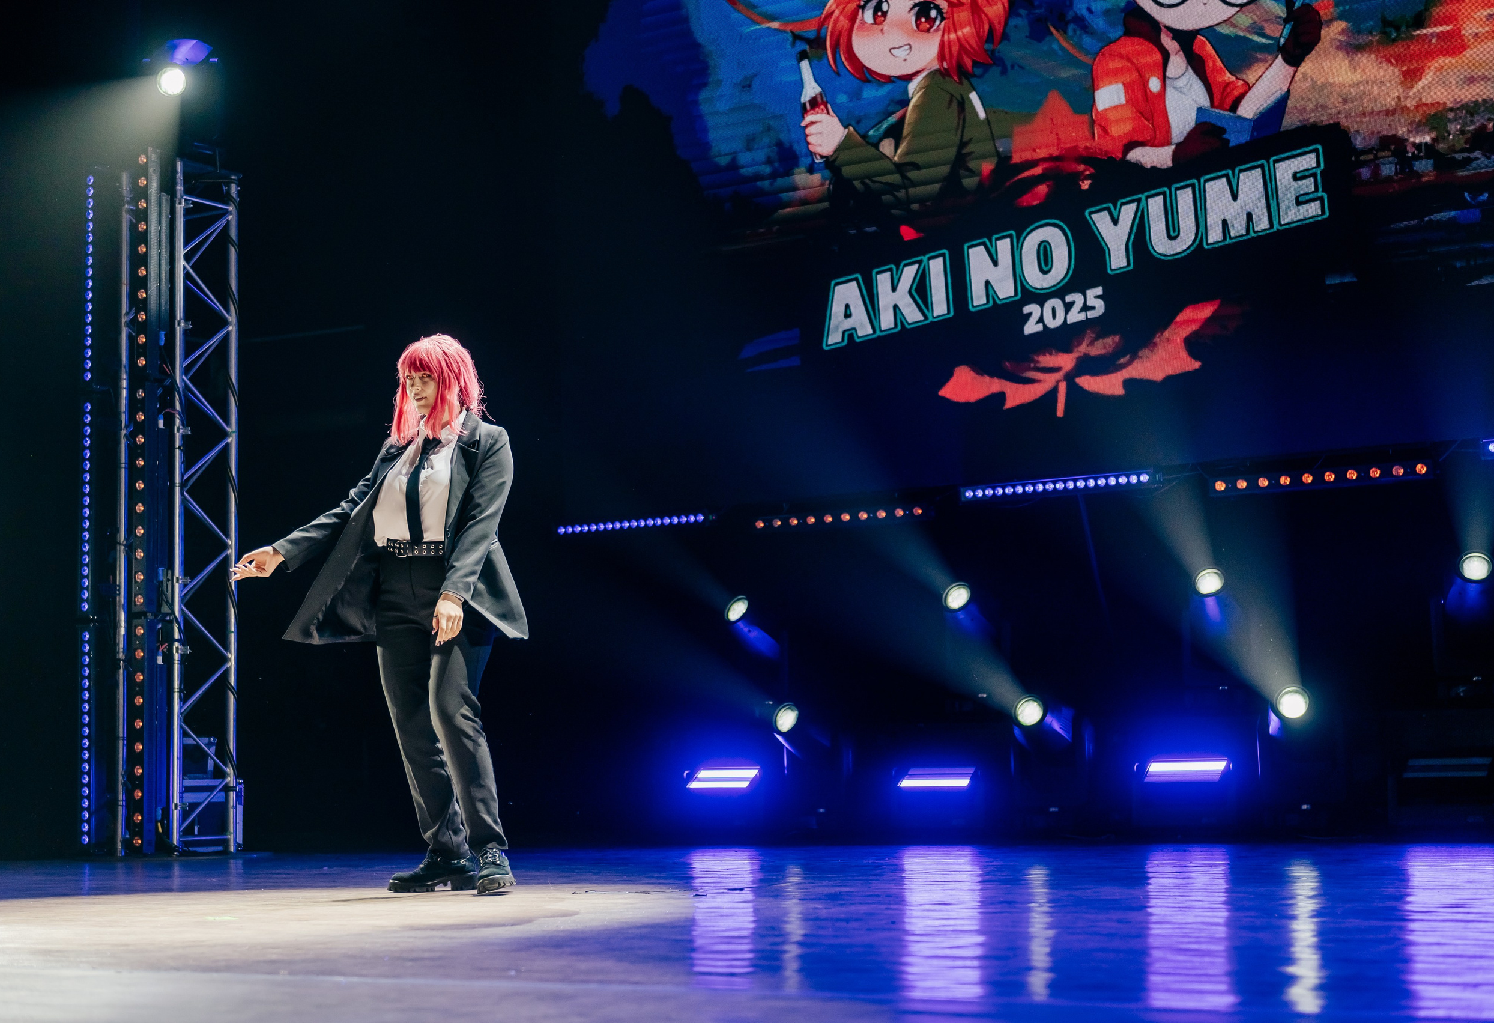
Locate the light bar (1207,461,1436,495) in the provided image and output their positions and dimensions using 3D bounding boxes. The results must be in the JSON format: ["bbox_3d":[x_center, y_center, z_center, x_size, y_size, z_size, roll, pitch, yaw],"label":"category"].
[{"bbox_3d":[2.495,-0.145,10.185,1.000,0.080,0.090,-5,-7,33],"label":"light bar"}]

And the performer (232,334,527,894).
[{"bbox_3d":[-1.118,0.315,7.200,0.820,1.710,0.500,-5,-7,30],"label":"performer"}]

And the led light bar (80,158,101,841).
[{"bbox_3d":[-2.910,-0.025,10.439,0.070,3.010,0.070,-5,-7,29],"label":"led light bar"}]

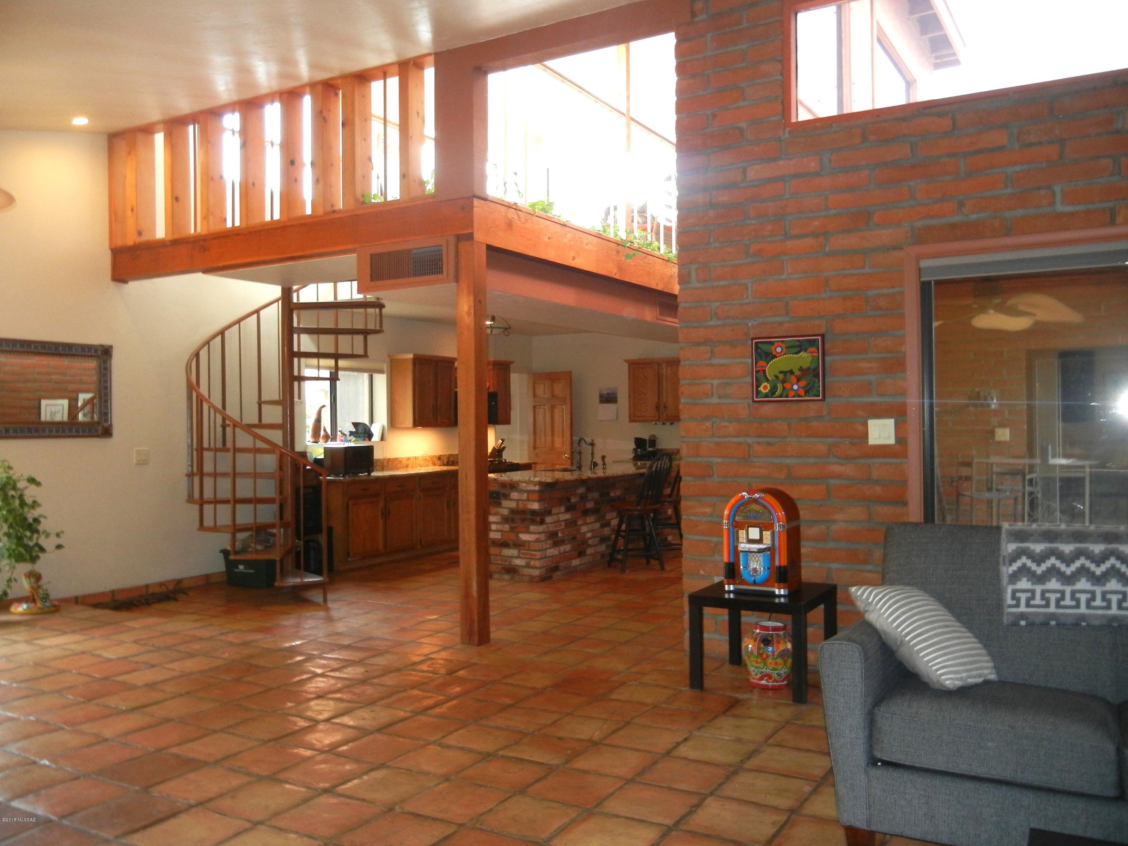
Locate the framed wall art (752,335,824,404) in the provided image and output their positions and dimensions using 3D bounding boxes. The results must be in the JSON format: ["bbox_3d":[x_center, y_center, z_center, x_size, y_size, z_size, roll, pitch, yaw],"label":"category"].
[{"bbox_3d":[1.205,-0.289,5.277,0.401,0.355,0.025,-1,0,30],"label":"framed wall art"}]

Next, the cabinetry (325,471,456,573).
[{"bbox_3d":[-1.794,0.941,10.033,0.654,0.874,2.056,-1,0,30],"label":"cabinetry"}]

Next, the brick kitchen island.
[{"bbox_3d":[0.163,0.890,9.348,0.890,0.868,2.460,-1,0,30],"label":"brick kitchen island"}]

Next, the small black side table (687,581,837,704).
[{"bbox_3d":[1.007,1.070,4.899,0.567,0.463,0.567,-1,0,30],"label":"small black side table"}]

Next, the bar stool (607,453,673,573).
[{"bbox_3d":[0.697,0.809,9.006,0.520,1.070,0.470,-1,0,37],"label":"bar stool"}]

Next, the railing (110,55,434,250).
[{"bbox_3d":[-2.143,-1.835,6.968,3.191,0.908,0.180,-1,0,30],"label":"railing"}]

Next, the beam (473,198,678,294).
[{"bbox_3d":[0.222,-1.210,7.216,0.111,0.255,3.206,-1,0,30],"label":"beam"}]

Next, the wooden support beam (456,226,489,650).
[{"bbox_3d":[-0.545,0.123,5.884,0.122,2.400,0.122,-1,0,30],"label":"wooden support beam"}]

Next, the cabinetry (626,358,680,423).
[{"bbox_3d":[1.201,-0.401,11.996,0.860,0.760,0.330,-1,0,30],"label":"cabinetry"}]

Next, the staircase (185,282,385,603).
[{"bbox_3d":[-2.291,0.015,8.094,1.562,2.723,1.562,-1,0,0],"label":"staircase"}]

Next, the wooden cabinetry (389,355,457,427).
[{"bbox_3d":[-1.527,-0.338,10.666,0.350,0.779,0.760,-1,0,30],"label":"wooden cabinetry"}]

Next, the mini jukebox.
[{"bbox_3d":[0.997,0.589,4.904,0.310,0.500,0.220,-1,0,30],"label":"mini jukebox"}]

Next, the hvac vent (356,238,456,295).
[{"bbox_3d":[-1.001,-1.002,6.239,0.780,0.292,0.070,-1,0,30],"label":"hvac vent"}]

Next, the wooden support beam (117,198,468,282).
[{"bbox_3d":[-2.030,-1.248,6.858,3.498,0.232,0.110,-1,0,30],"label":"wooden support beam"}]

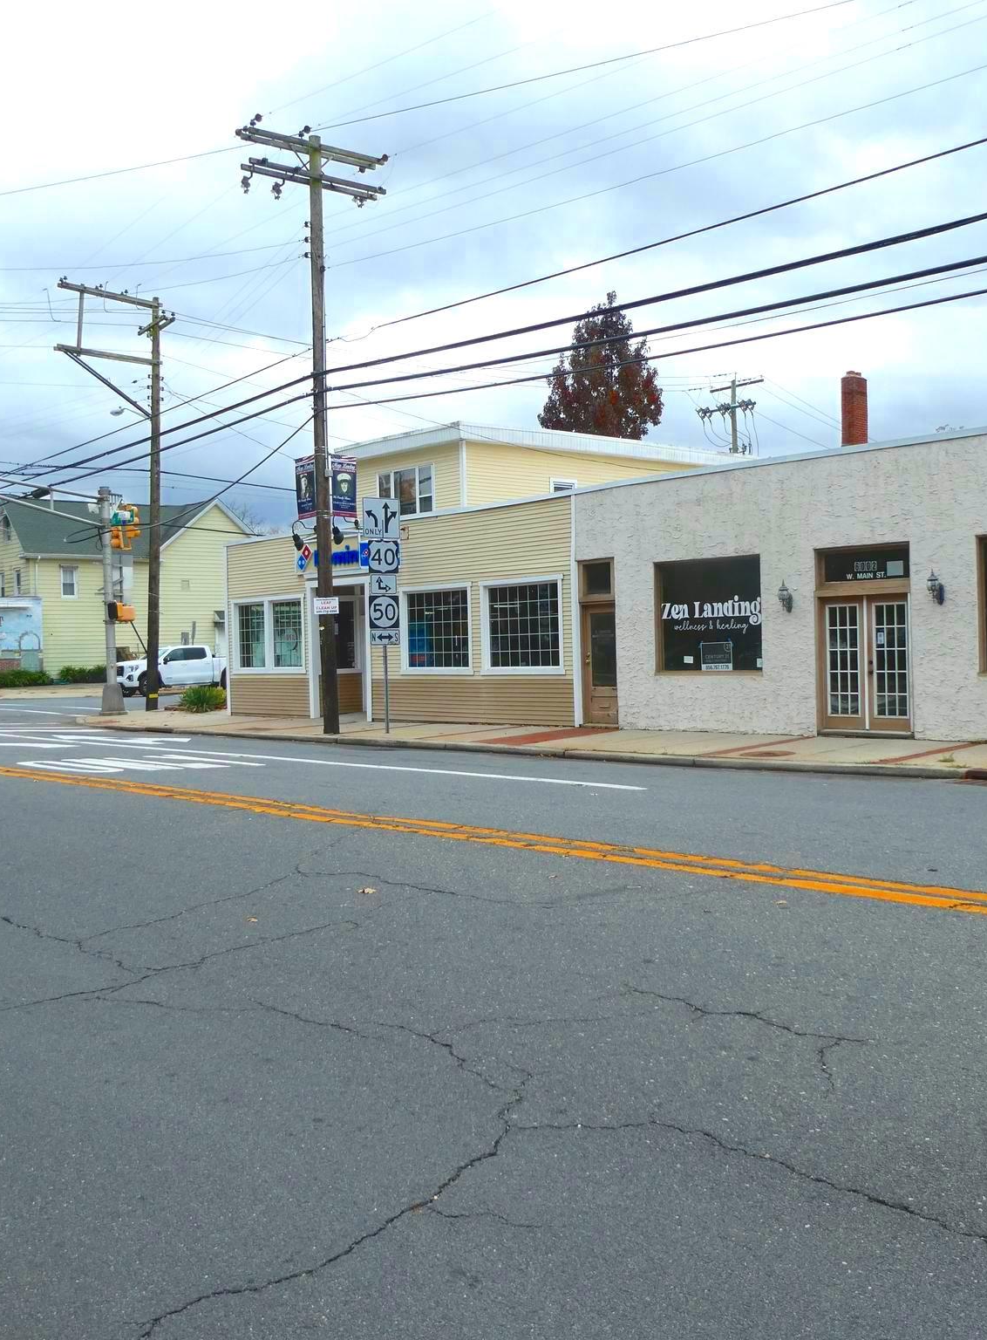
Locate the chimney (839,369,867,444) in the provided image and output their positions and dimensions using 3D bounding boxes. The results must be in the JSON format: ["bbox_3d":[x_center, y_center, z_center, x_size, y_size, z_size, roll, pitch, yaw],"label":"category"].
[{"bbox_3d":[9.615,-6.673,32.858,0.600,2.600,0.470,-2,1,-42],"label":"chimney"}]

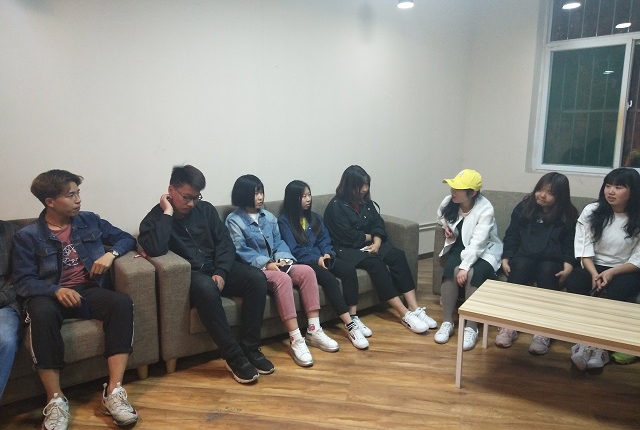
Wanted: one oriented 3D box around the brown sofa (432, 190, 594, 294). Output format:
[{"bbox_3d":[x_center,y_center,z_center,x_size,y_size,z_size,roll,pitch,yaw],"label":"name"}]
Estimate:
[{"bbox_3d":[1.926,0.349,3.432,2.000,0.780,0.780,7,12,35],"label":"brown sofa"}]

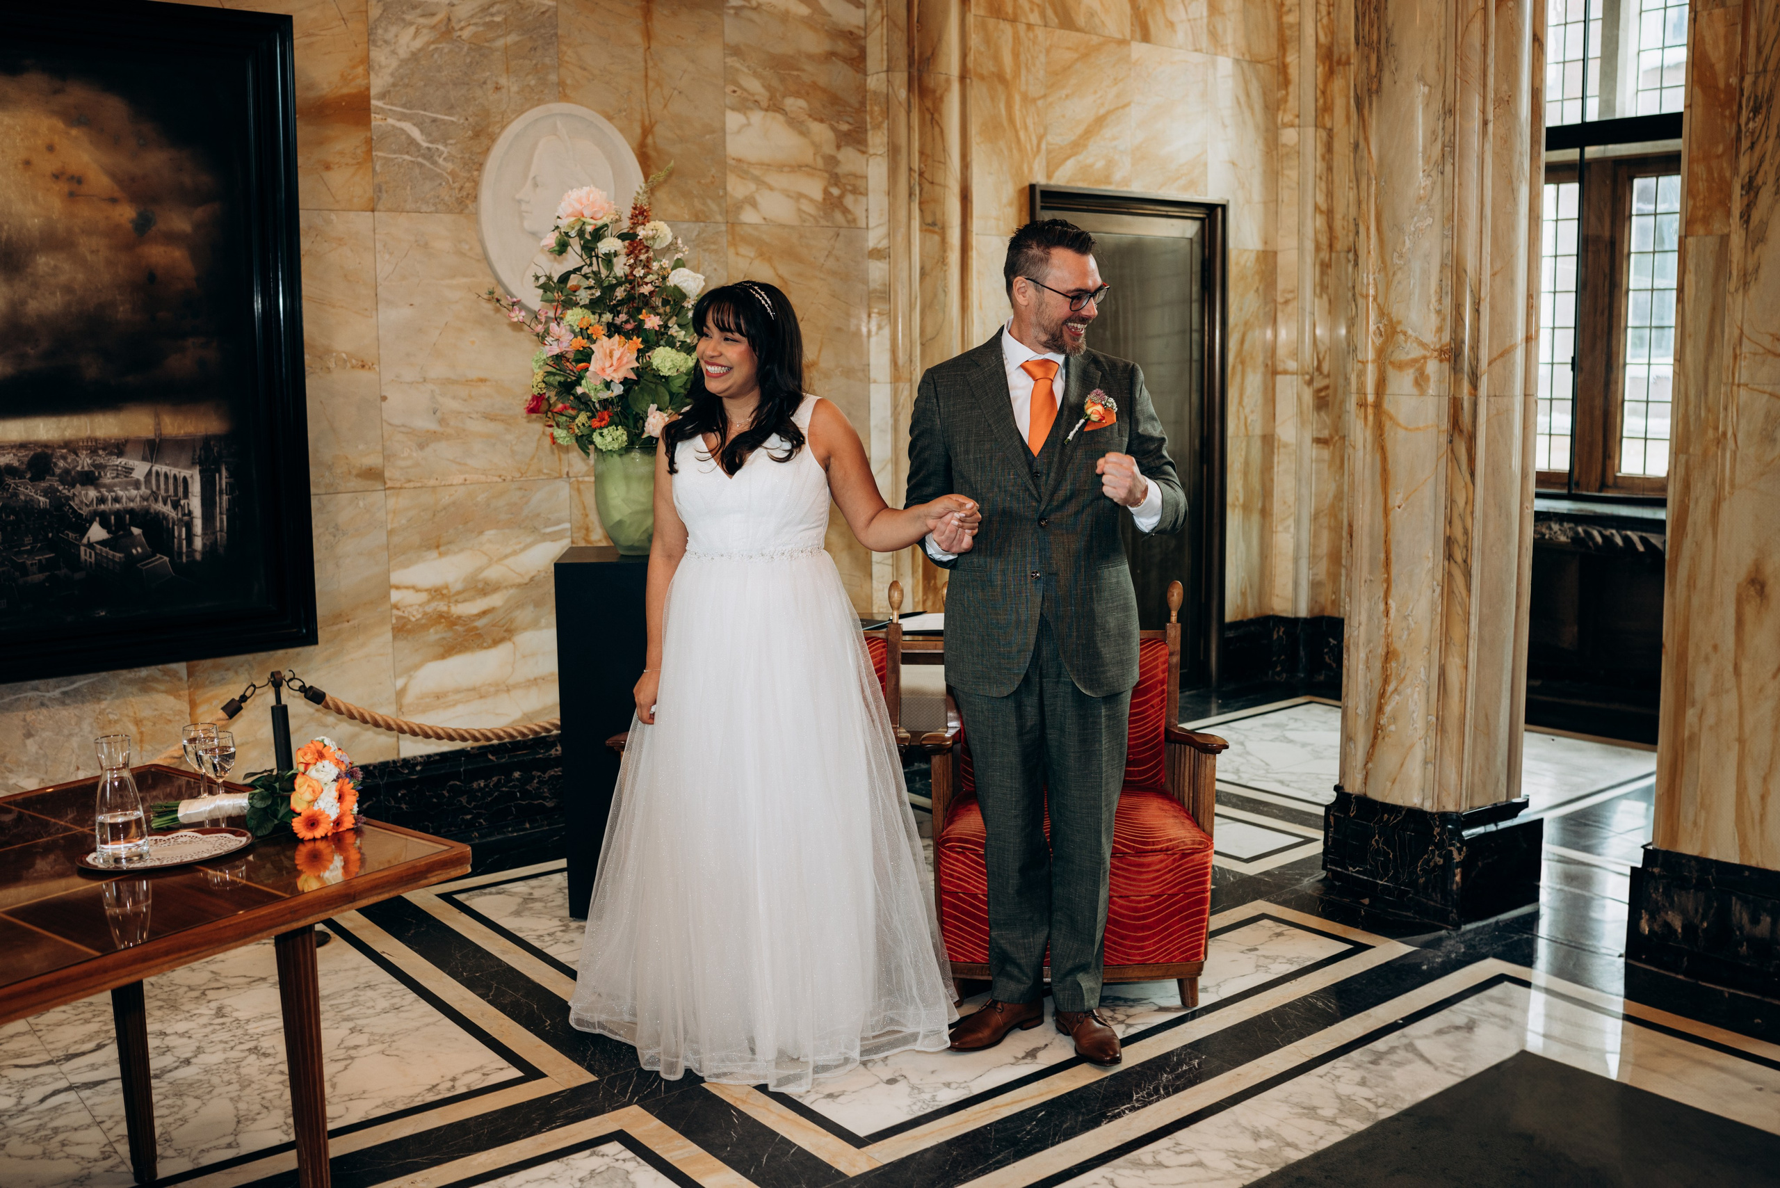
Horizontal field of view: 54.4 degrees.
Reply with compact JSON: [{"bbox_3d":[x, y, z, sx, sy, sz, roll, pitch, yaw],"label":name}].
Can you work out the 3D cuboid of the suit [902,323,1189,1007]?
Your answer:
[{"bbox_3d":[0.340,0.203,3.838,0.600,1.552,0.400,-1,8,-3],"label":"suit"}]

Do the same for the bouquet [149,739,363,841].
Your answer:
[{"bbox_3d":[-1.091,0.339,2.980,0.365,0.180,0.190,1,8,7],"label":"bouquet"}]

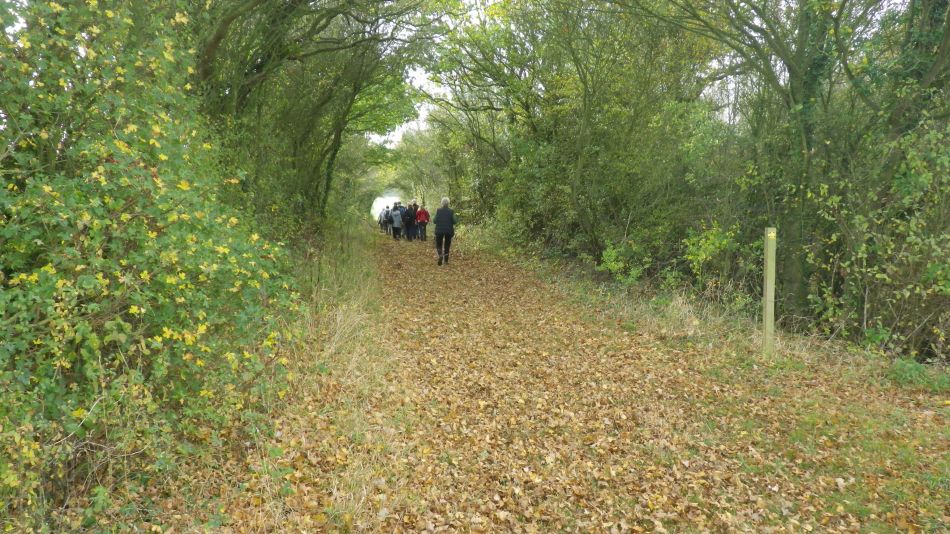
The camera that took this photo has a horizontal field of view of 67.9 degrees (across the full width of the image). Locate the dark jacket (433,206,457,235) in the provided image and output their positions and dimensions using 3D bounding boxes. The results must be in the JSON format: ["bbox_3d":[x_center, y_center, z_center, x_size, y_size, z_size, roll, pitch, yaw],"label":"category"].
[{"bbox_3d":[-0.746,-1.137,17.250,0.580,0.680,0.350,-1,5,-5],"label":"dark jacket"}]

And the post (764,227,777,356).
[{"bbox_3d":[2.855,0.239,6.830,0.078,1.250,0.078,-1,5,1],"label":"post"}]

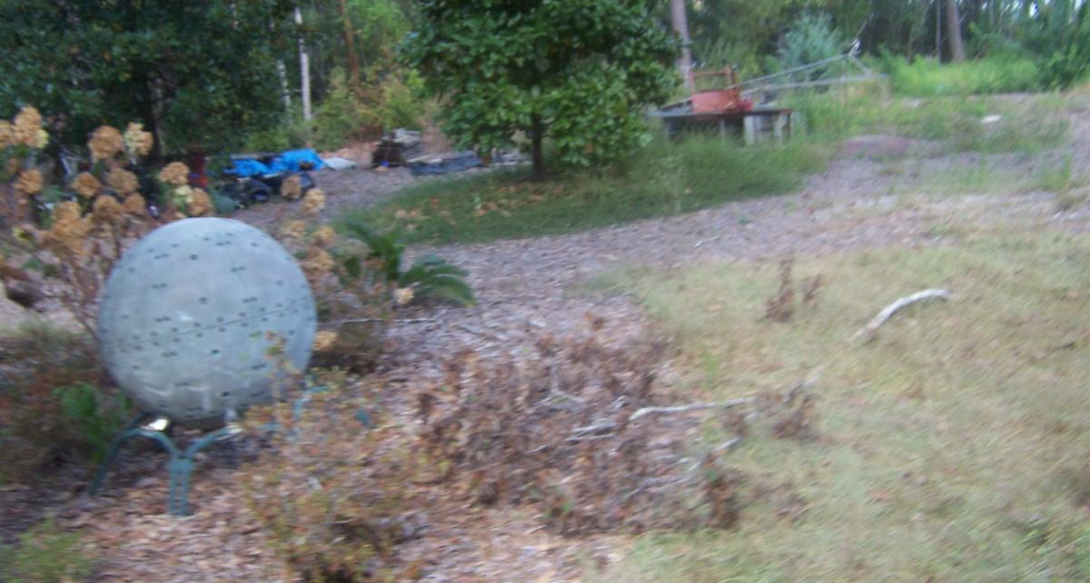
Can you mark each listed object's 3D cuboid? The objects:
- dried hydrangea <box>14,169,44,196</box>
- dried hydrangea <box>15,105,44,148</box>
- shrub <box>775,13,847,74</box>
[{"bbox_3d":[-2.381,-0.506,4.800,0.132,0.122,0.126,-13,15,-25],"label":"dried hydrangea"},{"bbox_3d":[-2.161,-0.686,4.350,0.115,0.173,0.120,-6,14,0],"label":"dried hydrangea"},{"bbox_3d":[4.722,-4.322,18.500,1.214,1.248,1.214,-6,14,0],"label":"shrub"}]

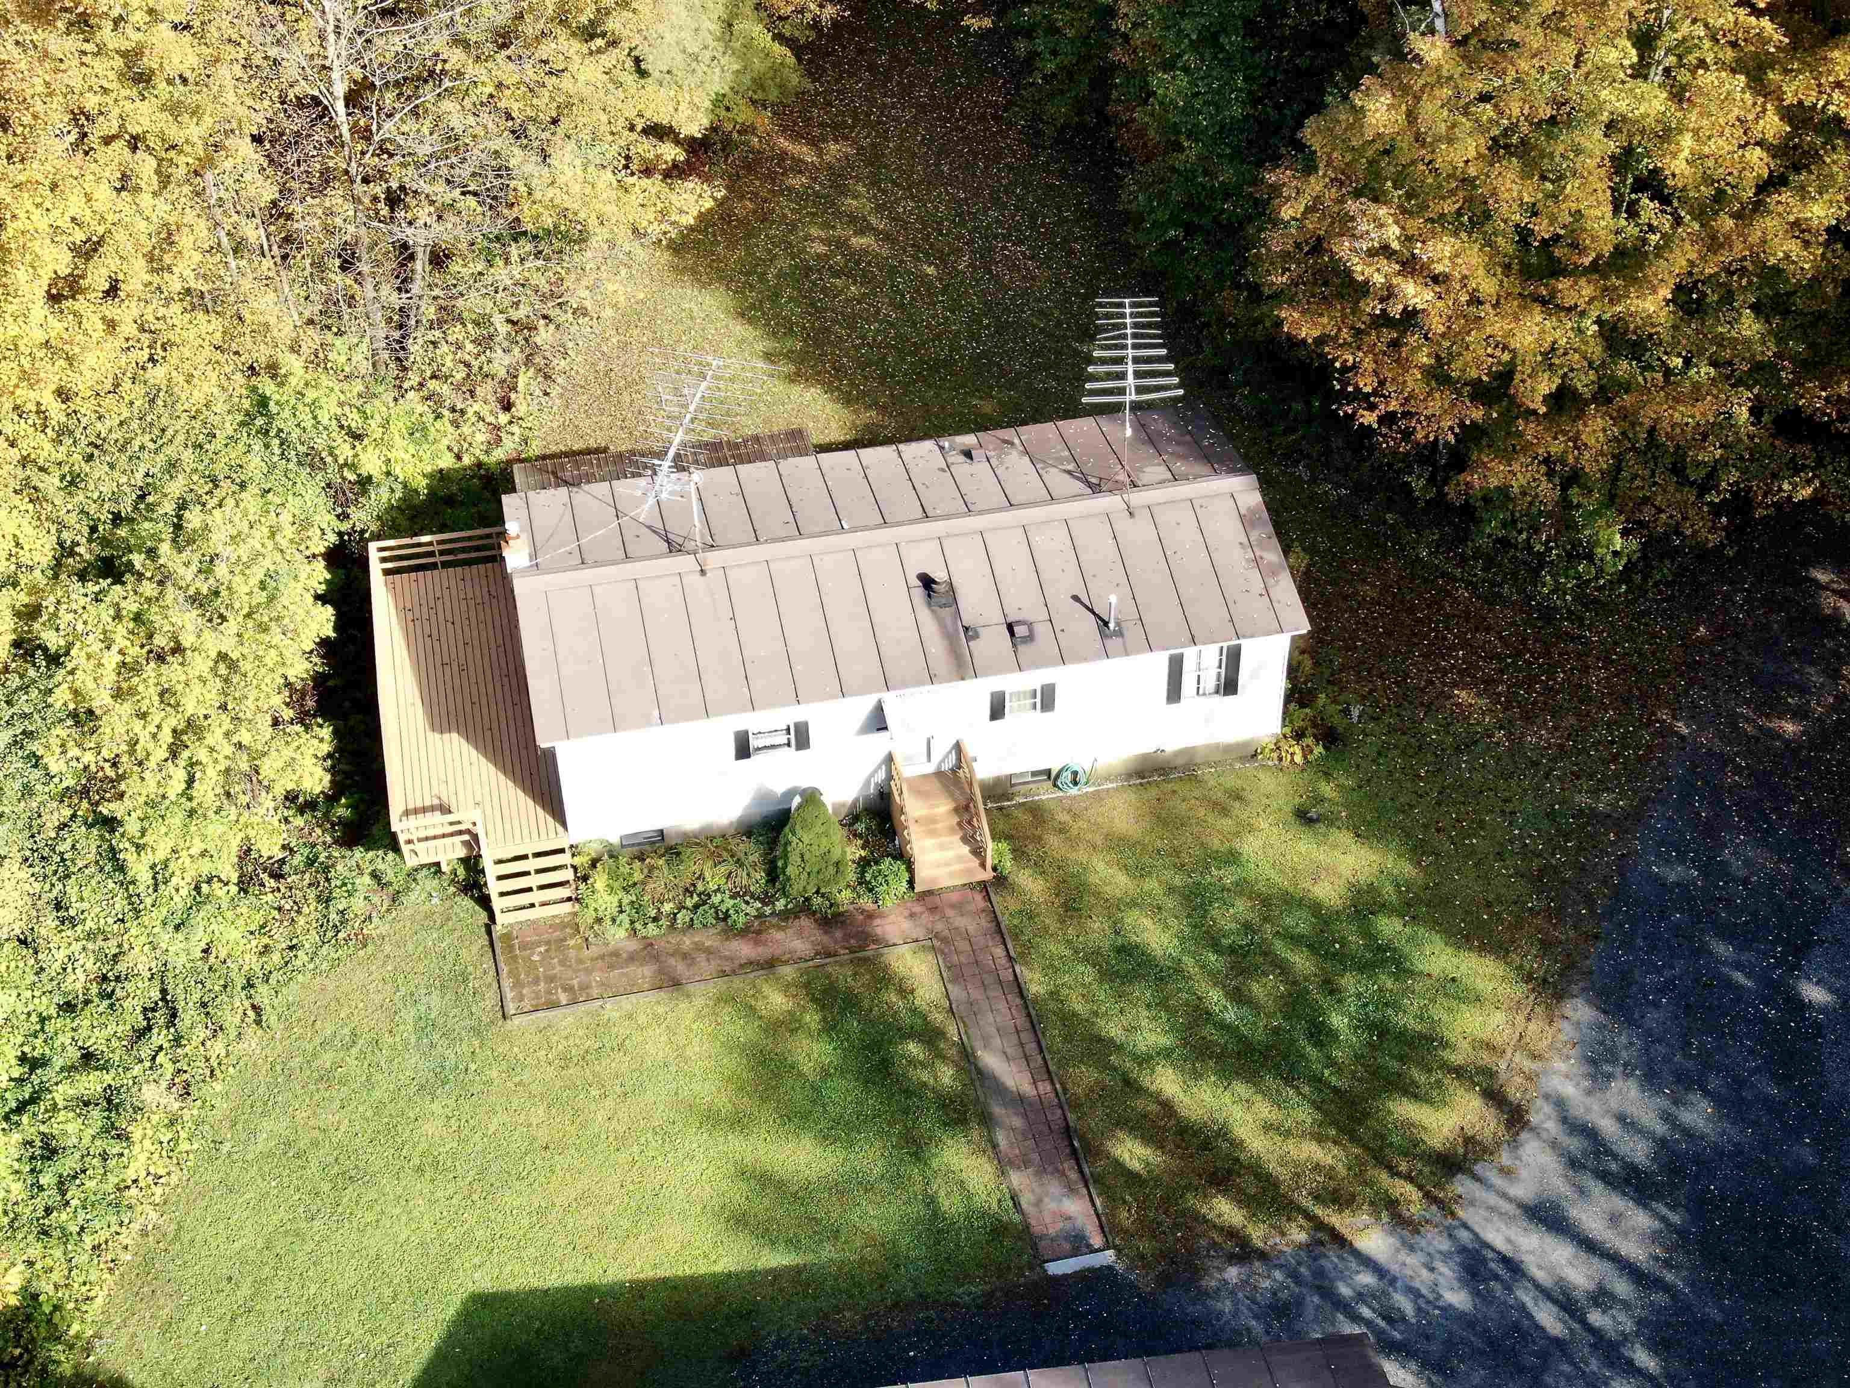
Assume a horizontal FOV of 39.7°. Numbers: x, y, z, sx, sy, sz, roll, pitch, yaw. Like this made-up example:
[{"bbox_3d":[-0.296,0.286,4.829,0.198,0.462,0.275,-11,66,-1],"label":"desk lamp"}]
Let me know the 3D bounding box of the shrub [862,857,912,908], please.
[{"bbox_3d":[-0.796,3.588,50.586,0.915,0.660,0.836,-8,43,-8],"label":"shrub"}]

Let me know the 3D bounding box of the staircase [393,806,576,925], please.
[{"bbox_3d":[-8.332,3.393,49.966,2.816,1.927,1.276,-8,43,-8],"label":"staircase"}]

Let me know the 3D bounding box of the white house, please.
[{"bbox_3d":[-0.550,-1.577,53.032,15.282,4.919,8.378,-8,43,-8],"label":"white house"}]

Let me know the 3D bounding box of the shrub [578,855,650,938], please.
[{"bbox_3d":[-6.106,3.980,50.104,1.267,0.836,1.100,-8,43,-8],"label":"shrub"}]

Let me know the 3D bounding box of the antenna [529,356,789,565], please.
[{"bbox_3d":[-4.805,-3.657,49.707,3.256,3.608,4.752,9,44,10],"label":"antenna"}]

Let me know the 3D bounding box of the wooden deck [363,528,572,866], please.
[{"bbox_3d":[-9.551,0.217,53.417,3.274,1.927,9.020,-8,43,-8],"label":"wooden deck"}]

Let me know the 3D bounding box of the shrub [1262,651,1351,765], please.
[{"bbox_3d":[7.828,0.412,53.516,1.496,1.188,1.672,-8,43,-8],"label":"shrub"}]

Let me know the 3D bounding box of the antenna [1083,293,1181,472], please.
[{"bbox_3d":[4.110,-6.092,52.026,1.936,2.464,3.300,-1,43,0],"label":"antenna"}]

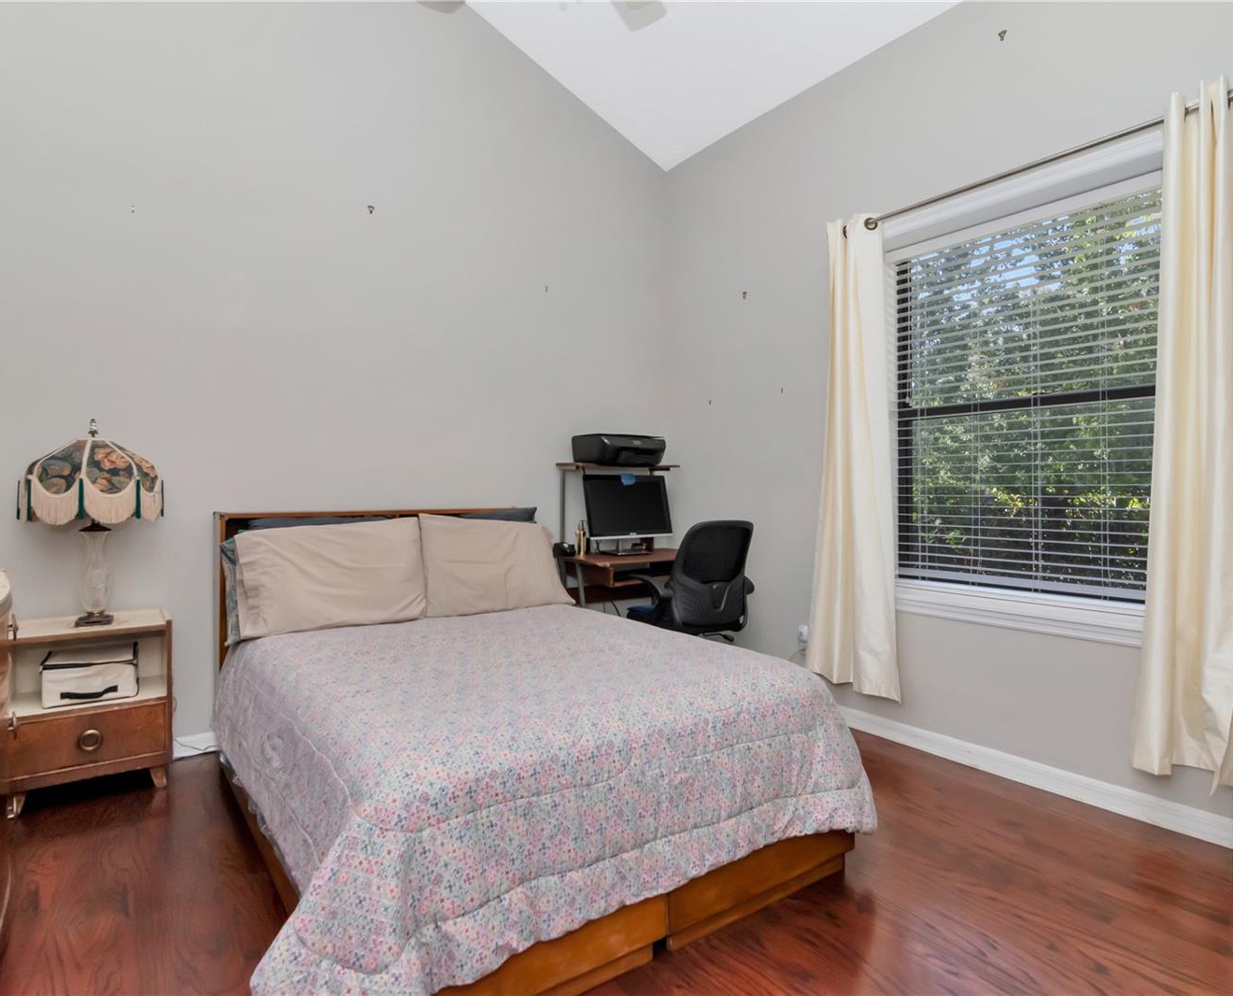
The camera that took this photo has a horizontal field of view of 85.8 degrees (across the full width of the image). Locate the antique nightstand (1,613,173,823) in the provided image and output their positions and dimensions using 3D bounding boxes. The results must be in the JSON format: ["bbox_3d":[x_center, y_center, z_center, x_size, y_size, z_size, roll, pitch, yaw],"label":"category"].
[{"bbox_3d":[-1.903,0.760,2.423,0.465,0.630,0.370,0,0,-35],"label":"antique nightstand"}]

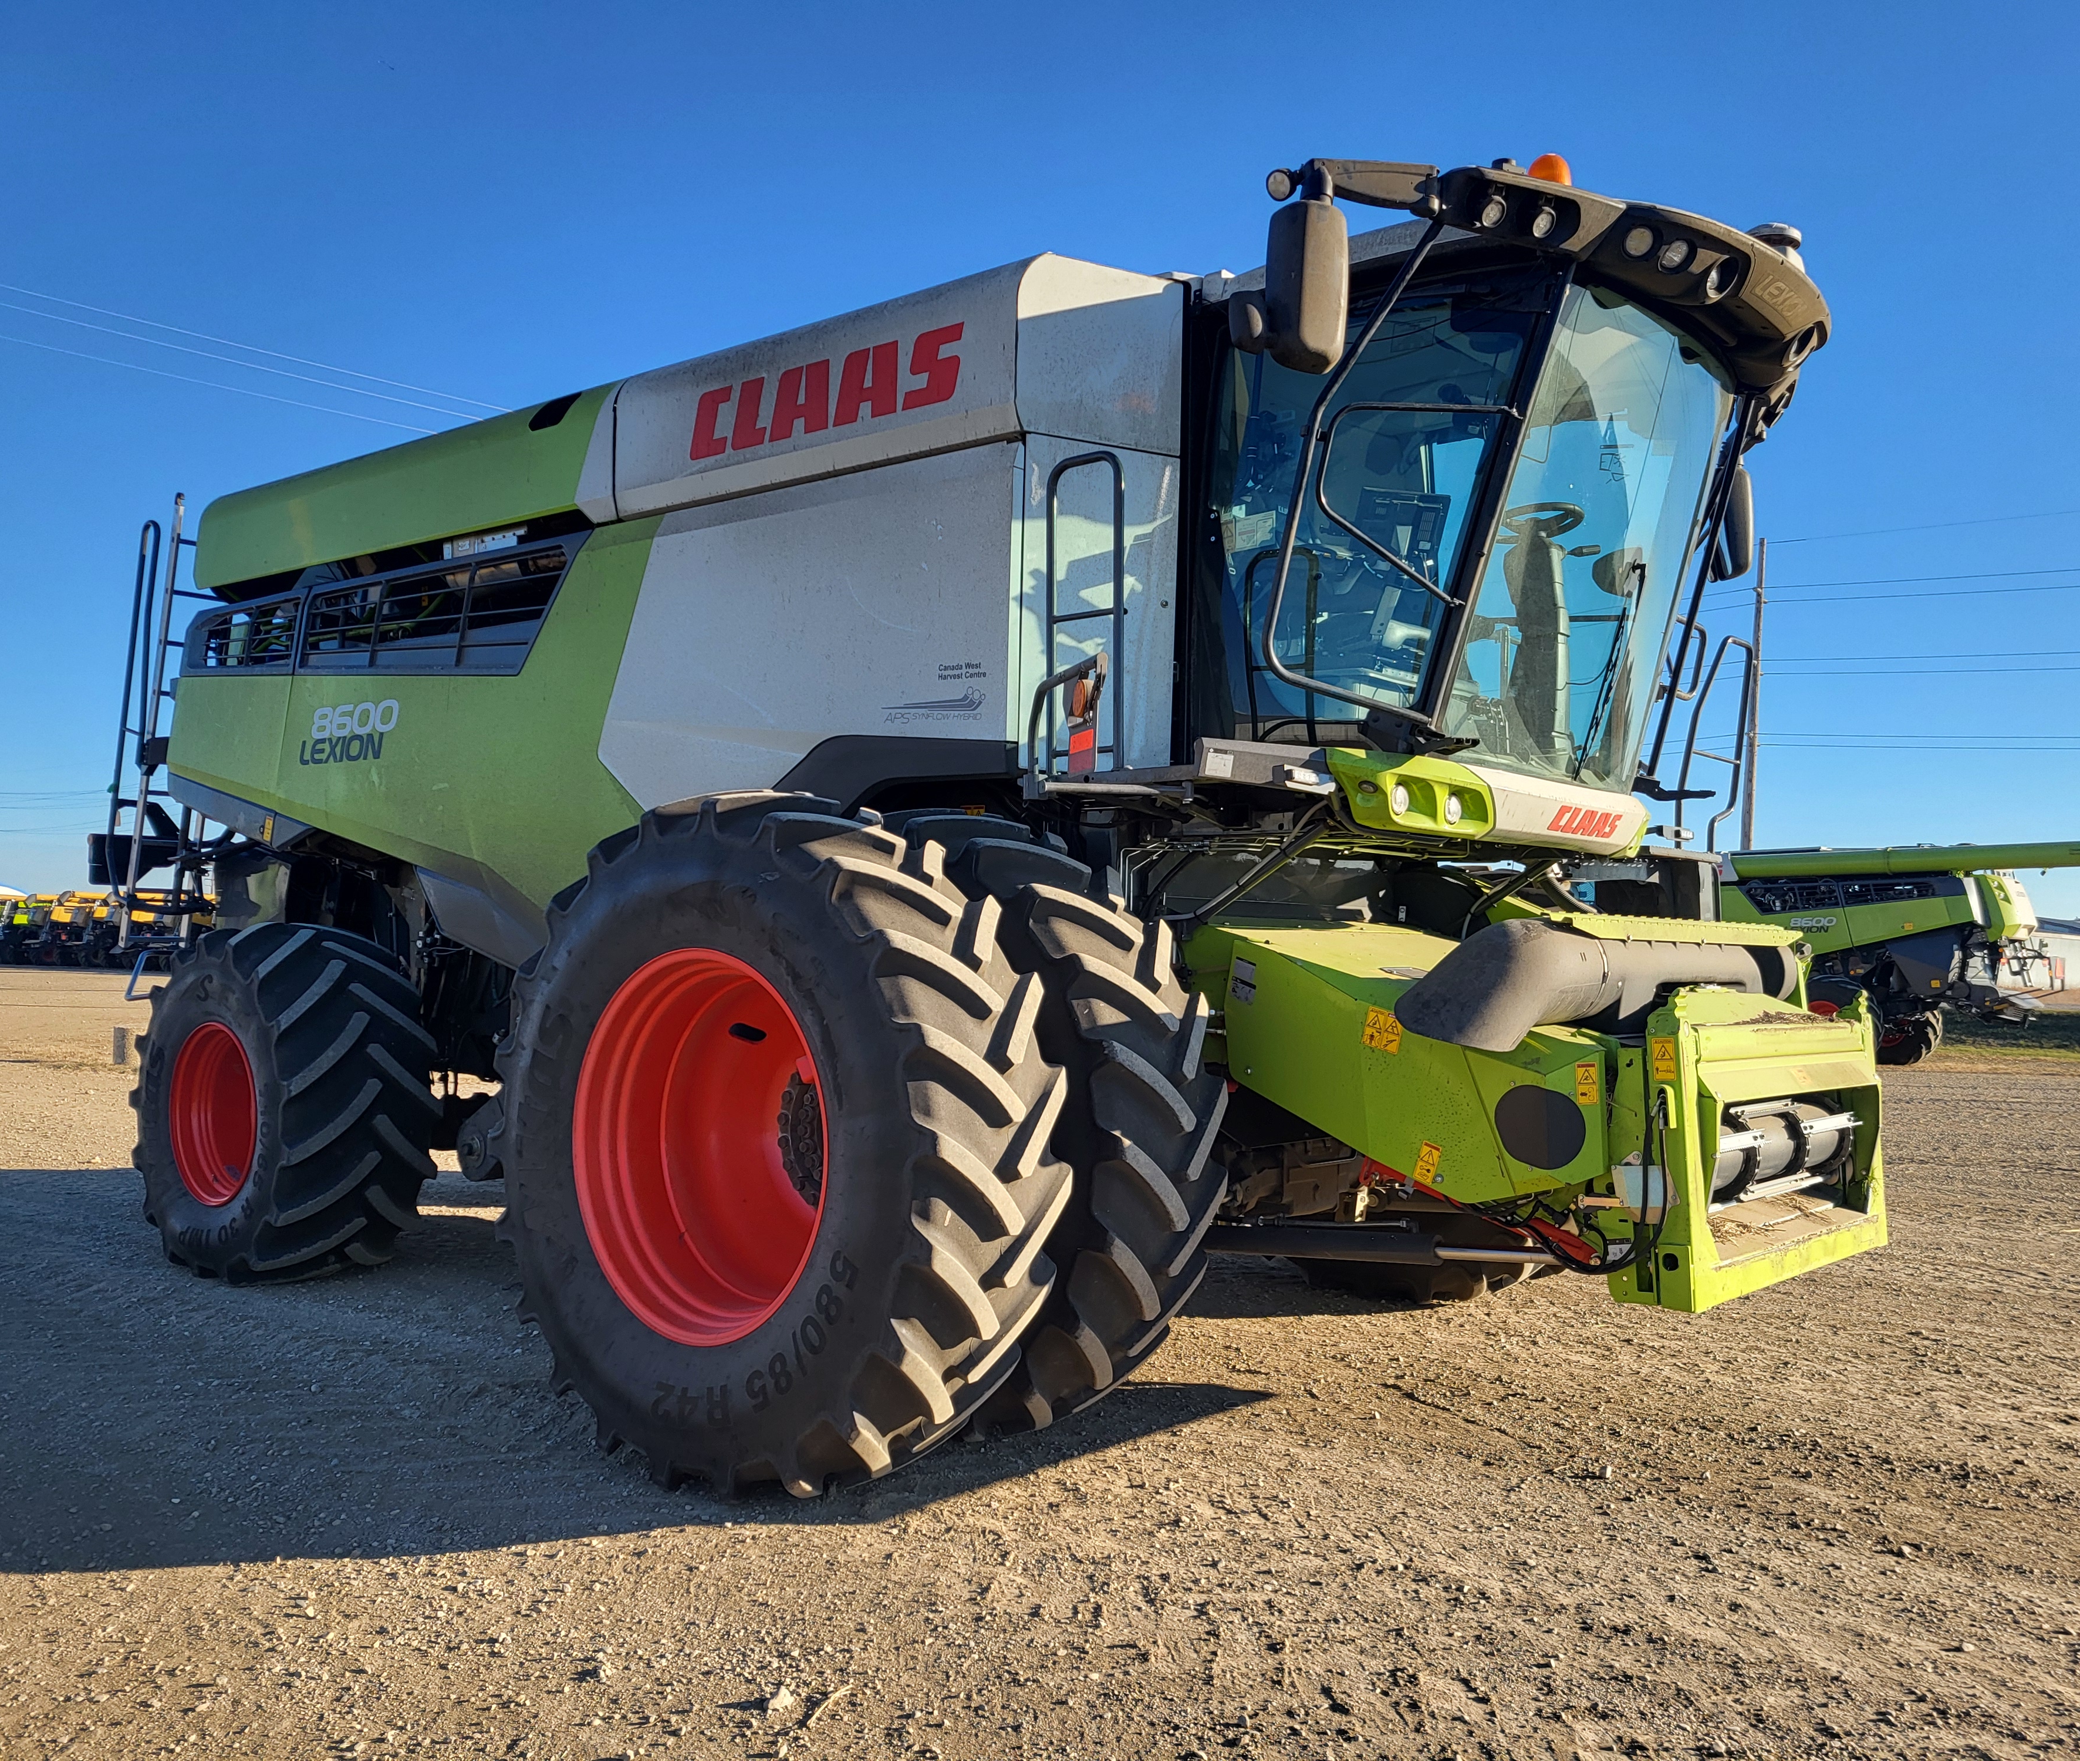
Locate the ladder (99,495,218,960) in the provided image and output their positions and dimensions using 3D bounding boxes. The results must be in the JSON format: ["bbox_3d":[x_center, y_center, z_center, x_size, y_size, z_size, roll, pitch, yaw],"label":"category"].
[{"bbox_3d":[-5.075,-0.881,10.267,0.600,2.600,0.450,11,4,40],"label":"ladder"}]

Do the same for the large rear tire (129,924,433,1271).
[{"bbox_3d":[-3.504,1.054,8.144,1.620,1.610,0.680,-1,-3,40],"label":"large rear tire"}]

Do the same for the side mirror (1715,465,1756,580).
[{"bbox_3d":[2.976,-1.534,7.580,0.130,0.500,0.210,1,-2,7],"label":"side mirror"}]

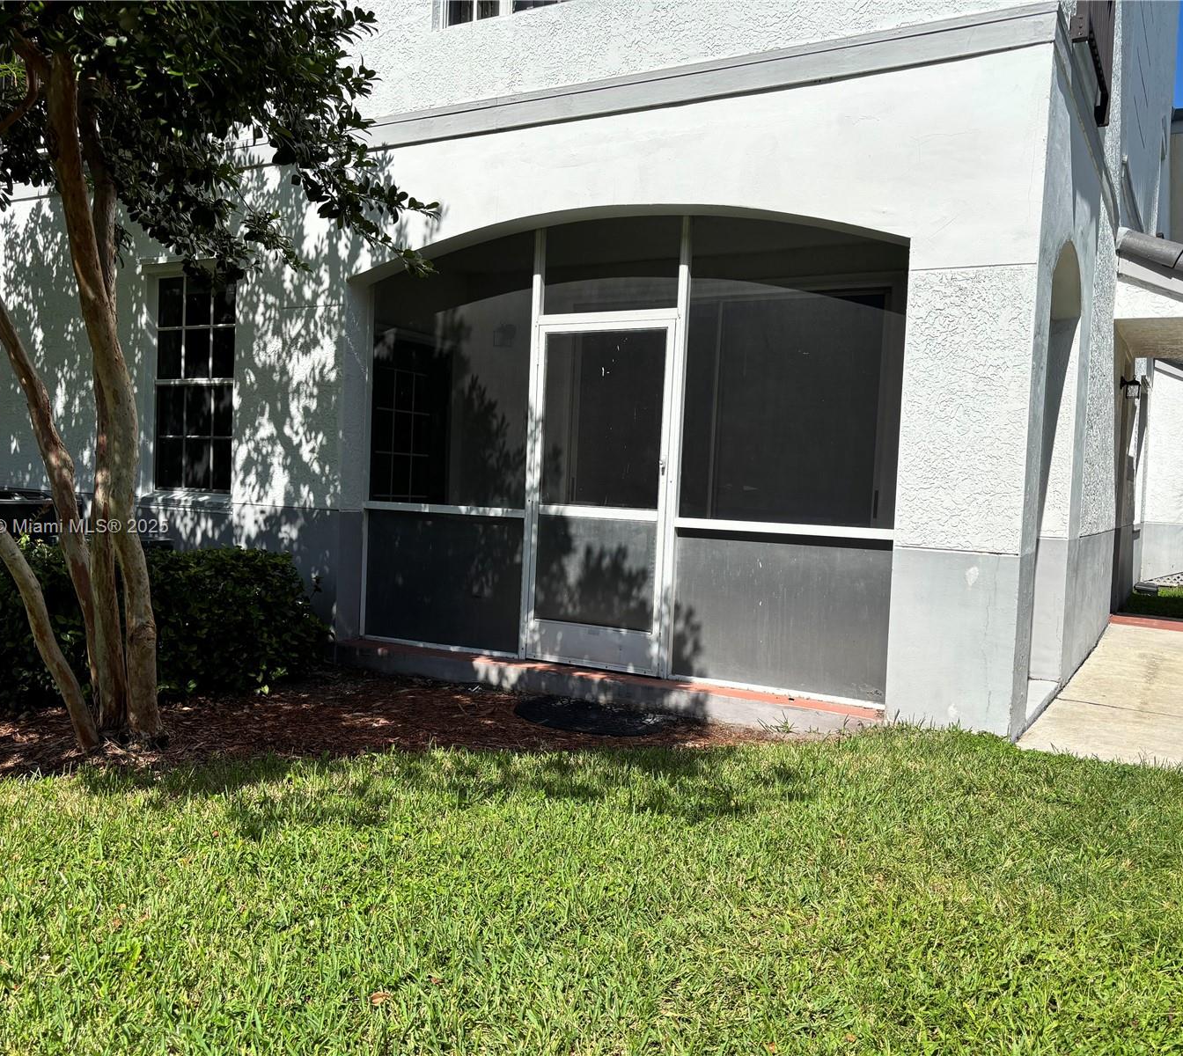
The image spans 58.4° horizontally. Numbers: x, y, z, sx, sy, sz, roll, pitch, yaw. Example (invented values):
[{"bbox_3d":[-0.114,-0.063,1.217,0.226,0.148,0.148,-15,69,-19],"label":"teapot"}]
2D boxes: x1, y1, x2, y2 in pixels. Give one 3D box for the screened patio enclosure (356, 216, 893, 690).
[{"bbox_3d":[0.032,-0.473,6.272,3.550,2.620,0.220,4,3,31],"label":"screened patio enclosure"}]

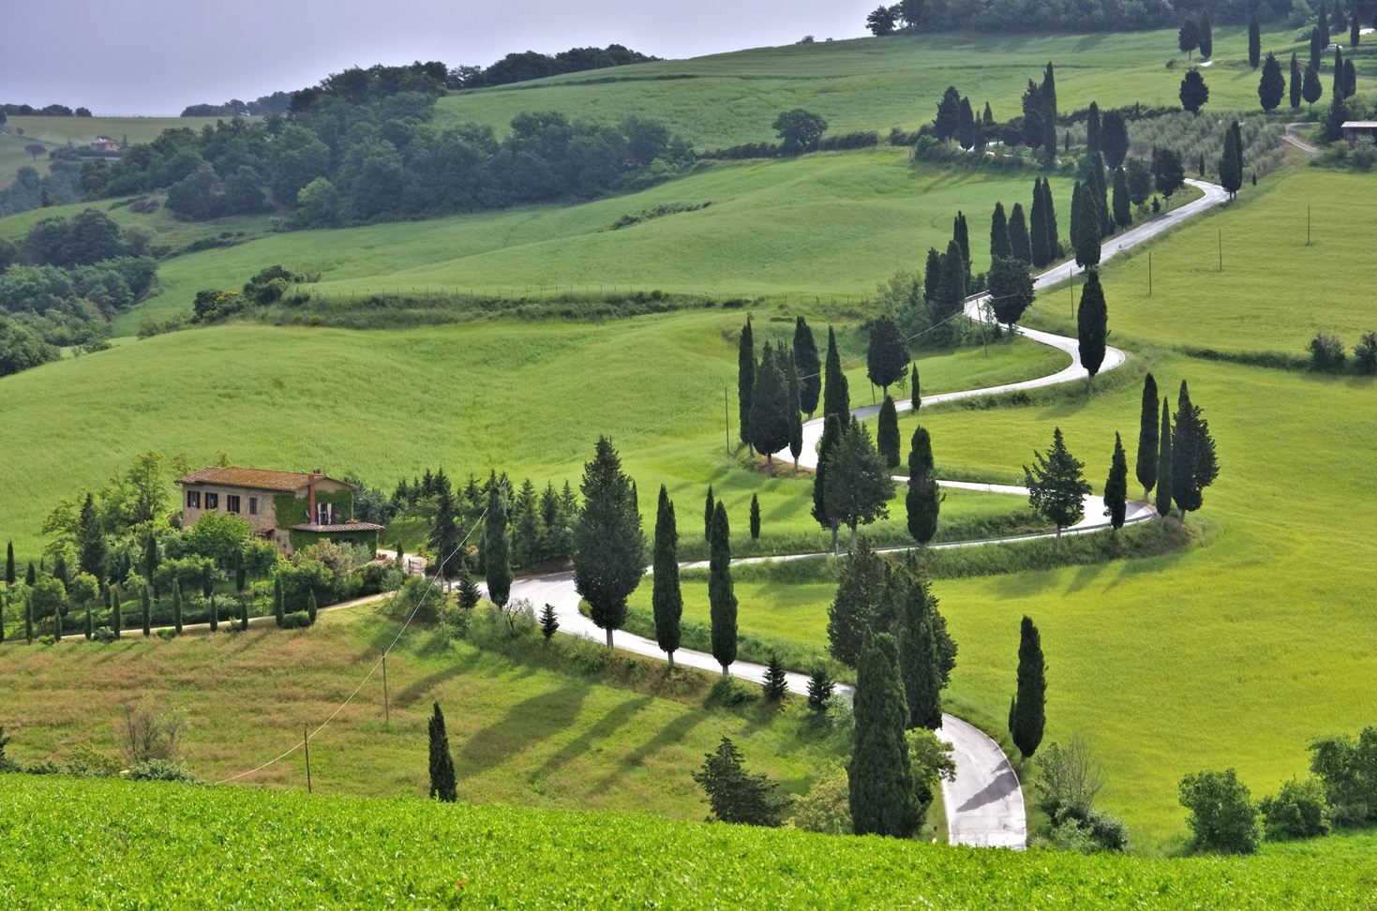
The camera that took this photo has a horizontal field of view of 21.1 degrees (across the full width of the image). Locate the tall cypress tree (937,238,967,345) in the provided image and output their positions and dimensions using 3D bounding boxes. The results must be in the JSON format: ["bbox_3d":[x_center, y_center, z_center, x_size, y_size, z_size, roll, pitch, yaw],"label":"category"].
[{"bbox_3d":[32.610,-20.390,457.000,3.640,12.910,3.570,0,4,0],"label":"tall cypress tree"}]

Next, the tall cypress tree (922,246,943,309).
[{"bbox_3d":[35.160,-25.250,533.000,2.940,9.600,2.940,0,4,0],"label":"tall cypress tree"}]

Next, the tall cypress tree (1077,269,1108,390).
[{"bbox_3d":[50.452,-15.777,462.000,3.690,14.900,3.690,0,4,0],"label":"tall cypress tree"}]

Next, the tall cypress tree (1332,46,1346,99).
[{"bbox_3d":[129.240,-75.510,735.000,2.720,11.350,2.670,0,4,0],"label":"tall cypress tree"}]

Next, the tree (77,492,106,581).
[{"bbox_3d":[-54.200,7.520,336.000,2.640,8.400,2.640,0,4,0],"label":"tree"}]

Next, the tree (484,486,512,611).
[{"bbox_3d":[-17.055,8.250,332.000,2.360,10.900,2.360,0,4,0],"label":"tree"}]

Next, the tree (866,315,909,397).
[{"bbox_3d":[23.980,-11.930,446.000,5.060,10.370,5.060,0,4,0],"label":"tree"}]

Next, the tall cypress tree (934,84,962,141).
[{"bbox_3d":[45.780,-60.340,655.000,4.850,10.680,4.750,0,4,0],"label":"tall cypress tree"}]

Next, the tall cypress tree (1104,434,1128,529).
[{"bbox_3d":[38.750,2.630,335.000,2.190,9.370,2.150,0,4,0],"label":"tall cypress tree"}]

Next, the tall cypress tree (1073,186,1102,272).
[{"bbox_3d":[62.780,-35.920,583.000,4.270,13.890,4.270,0,4,0],"label":"tall cypress tree"}]

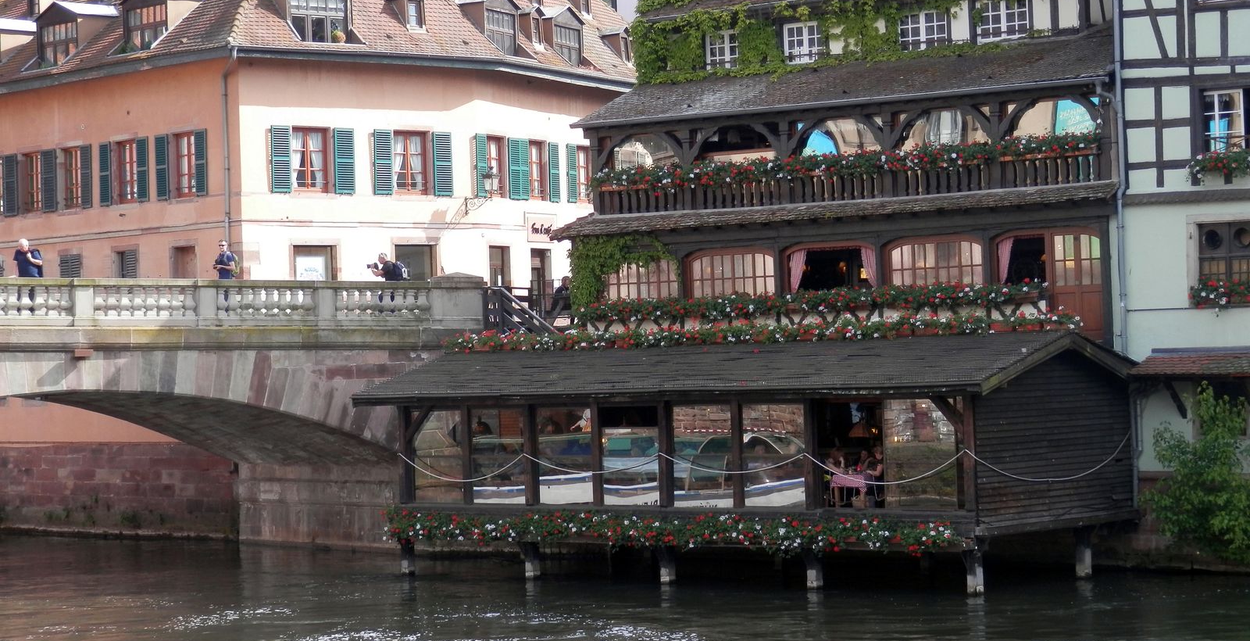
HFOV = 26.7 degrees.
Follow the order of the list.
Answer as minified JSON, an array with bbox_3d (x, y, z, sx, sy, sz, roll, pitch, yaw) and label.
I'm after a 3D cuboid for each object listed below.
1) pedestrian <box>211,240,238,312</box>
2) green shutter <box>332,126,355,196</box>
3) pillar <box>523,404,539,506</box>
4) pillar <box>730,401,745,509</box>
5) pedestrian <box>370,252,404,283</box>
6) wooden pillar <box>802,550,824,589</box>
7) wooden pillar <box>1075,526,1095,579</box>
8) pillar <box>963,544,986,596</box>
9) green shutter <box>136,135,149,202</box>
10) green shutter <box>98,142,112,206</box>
[{"bbox_3d":[-8.948,-0.941,59.222,0.500,1.740,0.480,-1,-1,-38],"label":"pedestrian"},{"bbox_3d":[-7.448,-4.235,70.029,0.596,1.757,0.059,-1,-2,-35],"label":"green shutter"},{"bbox_3d":[-1.859,2.675,52.537,0.180,2.014,0.180,-3,-2,39],"label":"pillar"},{"bbox_3d":[2.084,2.481,48.705,0.160,1.985,0.160,-2,-1,38],"label":"pillar"},{"bbox_3d":[-5.474,-0.844,60.920,0.880,1.450,0.520,-2,-1,-12],"label":"pedestrian"},{"bbox_3d":[3.400,4.513,47.679,0.250,0.706,0.240,-2,-1,38],"label":"wooden pillar"},{"bbox_3d":[8.499,4.309,48.784,0.220,0.918,0.220,-3,-2,39],"label":"wooden pillar"},{"bbox_3d":[6.115,4.351,46.076,0.220,0.915,0.220,-3,-2,39],"label":"pillar"},{"bbox_3d":[-12.699,-3.961,69.194,0.060,1.670,0.579,-1,-1,-44],"label":"green shutter"},{"bbox_3d":[-13.916,-3.905,70.456,0.060,1.700,0.579,-1,-1,-44],"label":"green shutter"}]

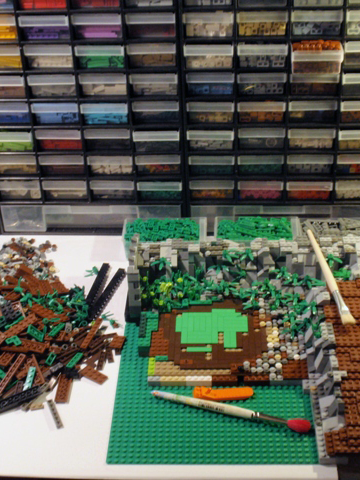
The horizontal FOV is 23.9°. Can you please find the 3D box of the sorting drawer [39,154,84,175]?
[{"bbox_3d":[-0.176,-0.150,1.365,0.069,0.037,0.137,0,33,4],"label":"sorting drawer"}]

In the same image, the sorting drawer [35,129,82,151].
[{"bbox_3d":[-0.177,-0.186,1.341,0.069,0.037,0.137,0,33,4],"label":"sorting drawer"}]

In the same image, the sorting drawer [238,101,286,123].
[{"bbox_3d":[0.123,-0.220,1.296,0.070,0.039,0.138,0,32,4],"label":"sorting drawer"}]

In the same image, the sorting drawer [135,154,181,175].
[{"bbox_3d":[-0.029,-0.150,1.363,0.069,0.037,0.134,0,33,5],"label":"sorting drawer"}]

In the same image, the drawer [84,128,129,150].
[{"bbox_3d":[-0.105,-0.188,1.345,0.069,0.037,0.134,0,33,5],"label":"drawer"}]

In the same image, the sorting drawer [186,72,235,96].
[{"bbox_3d":[0.048,-0.258,1.274,0.069,0.037,0.137,0,33,4],"label":"sorting drawer"}]

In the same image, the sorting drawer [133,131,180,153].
[{"bbox_3d":[-0.031,-0.184,1.334,0.069,0.037,0.134,0,33,5],"label":"sorting drawer"}]

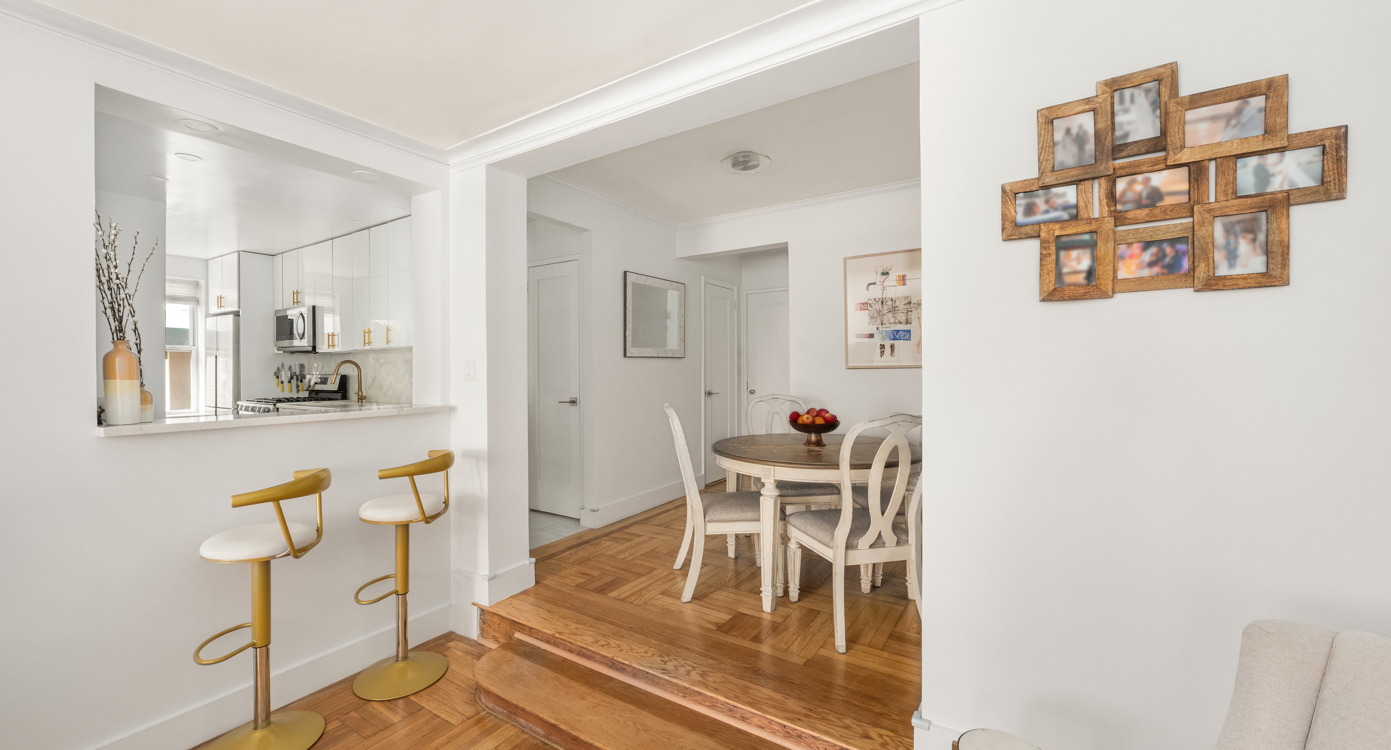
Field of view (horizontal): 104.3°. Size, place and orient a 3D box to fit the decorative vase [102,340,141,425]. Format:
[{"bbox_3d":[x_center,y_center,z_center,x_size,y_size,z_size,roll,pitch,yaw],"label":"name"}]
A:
[{"bbox_3d":[-2.087,0.027,1.970,0.095,0.305,0.095,0,0,33],"label":"decorative vase"}]

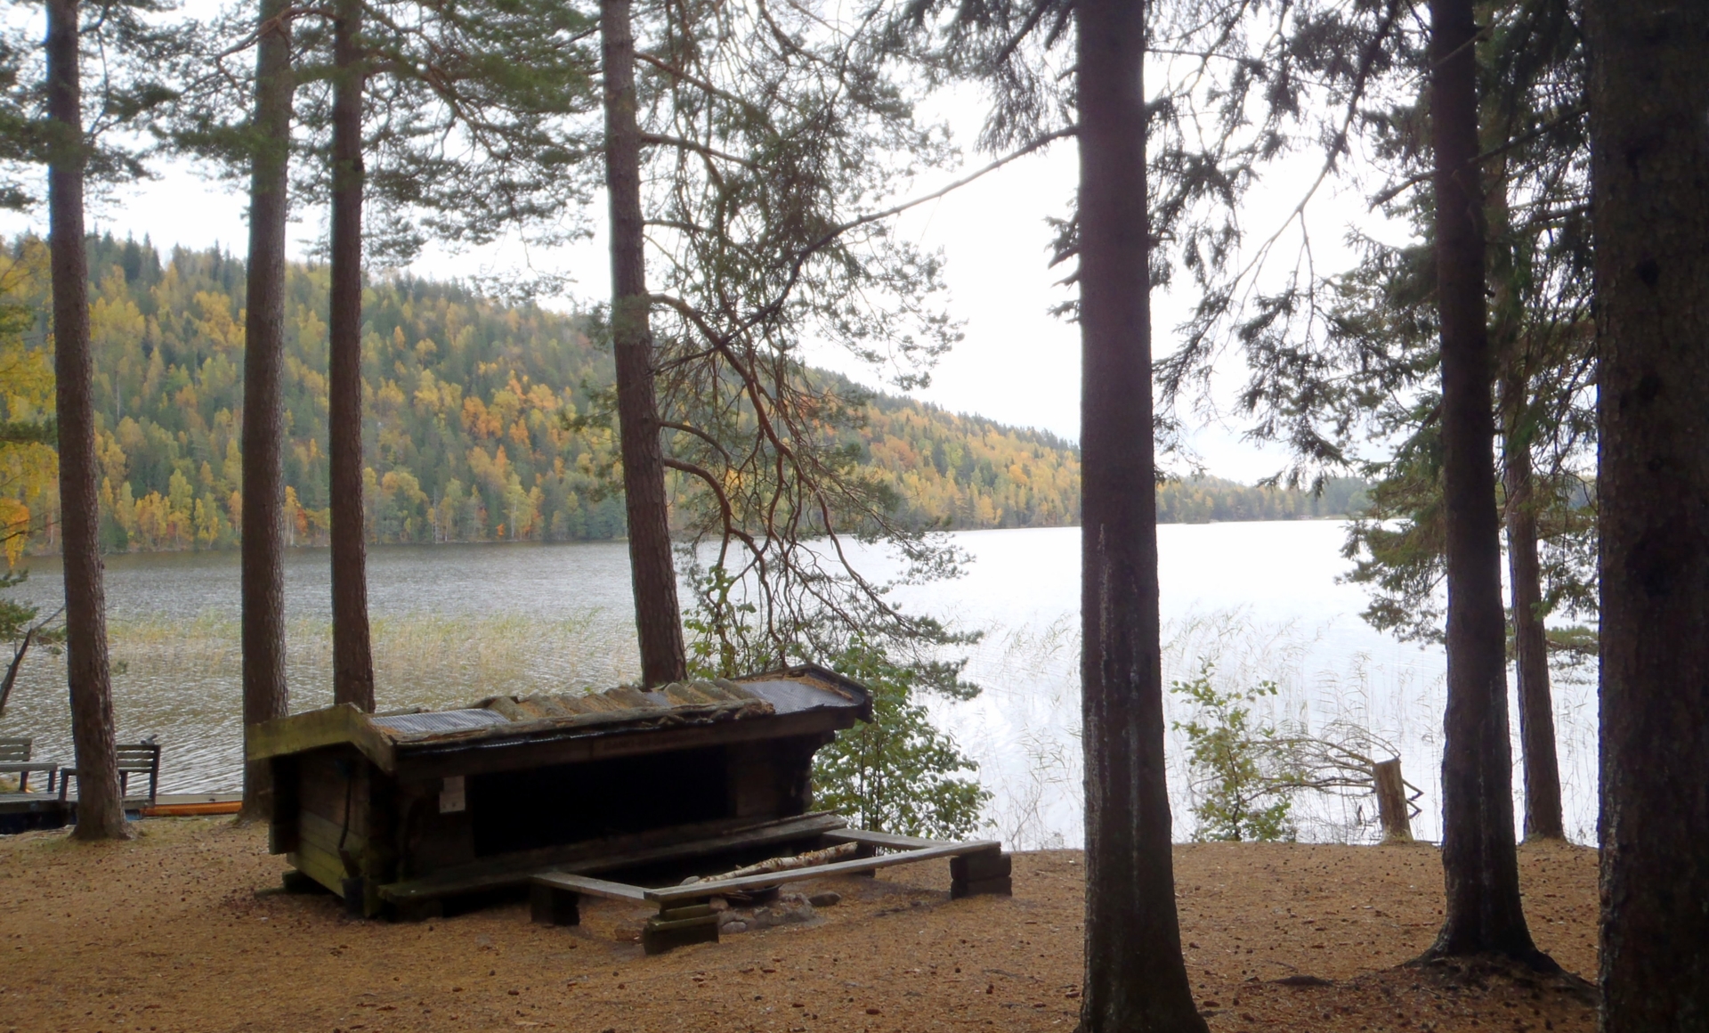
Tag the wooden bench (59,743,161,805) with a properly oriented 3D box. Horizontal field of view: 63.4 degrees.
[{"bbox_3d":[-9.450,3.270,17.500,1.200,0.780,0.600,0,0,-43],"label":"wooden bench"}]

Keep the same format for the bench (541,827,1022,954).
[{"bbox_3d":[-0.600,2.830,10.750,3.200,0.450,1.500,0,0,-33],"label":"bench"}]

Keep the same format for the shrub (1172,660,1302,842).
[{"bbox_3d":[3.850,2.380,13.900,1.250,1.850,1.100,0,0,0],"label":"shrub"}]

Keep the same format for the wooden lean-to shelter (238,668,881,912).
[{"bbox_3d":[-2.830,2.300,13.250,4.600,1.650,3.600,0,0,-39],"label":"wooden lean-to shelter"}]

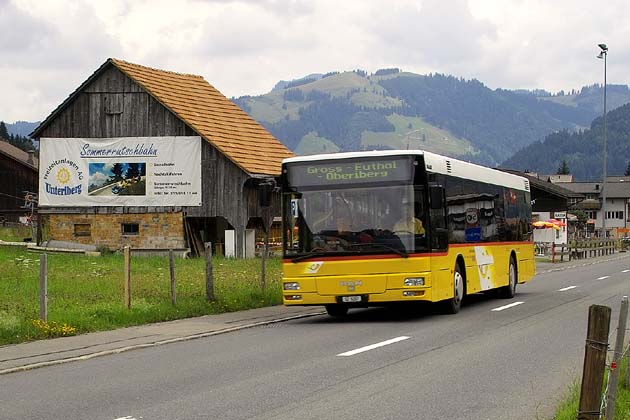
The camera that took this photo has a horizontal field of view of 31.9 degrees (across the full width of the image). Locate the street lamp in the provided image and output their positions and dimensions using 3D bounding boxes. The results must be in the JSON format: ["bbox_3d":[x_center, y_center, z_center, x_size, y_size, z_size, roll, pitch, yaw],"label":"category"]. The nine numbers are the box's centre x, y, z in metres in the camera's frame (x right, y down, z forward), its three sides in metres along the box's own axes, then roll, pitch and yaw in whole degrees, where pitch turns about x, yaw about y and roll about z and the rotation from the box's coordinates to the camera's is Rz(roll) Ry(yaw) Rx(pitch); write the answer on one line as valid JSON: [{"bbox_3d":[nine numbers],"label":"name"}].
[{"bbox_3d":[22.190,-4.708,85.172,0.900,16.170,0.600,1,-1,-21],"label":"street lamp"}]

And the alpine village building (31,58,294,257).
[{"bbox_3d":[-6.028,-2.072,49.687,11.185,8.577,7.326,0,-1,26],"label":"alpine village building"}]

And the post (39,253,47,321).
[{"bbox_3d":[-4.120,1.173,16.714,0.110,1.035,0.110,0,-1,21],"label":"post"}]

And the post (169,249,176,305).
[{"bbox_3d":[-2.680,1.267,20.768,0.100,1.045,0.100,0,-1,21],"label":"post"}]

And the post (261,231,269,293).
[{"bbox_3d":[-1.154,1.274,25.197,0.110,1.245,0.110,0,-1,21],"label":"post"}]

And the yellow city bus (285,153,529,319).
[{"bbox_3d":[2.293,0.502,22.146,2.530,2.794,9.824,-2,-2,21],"label":"yellow city bus"}]

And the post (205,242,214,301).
[{"bbox_3d":[-2.093,1.236,21.920,0.140,1.166,0.140,0,-1,21],"label":"post"}]

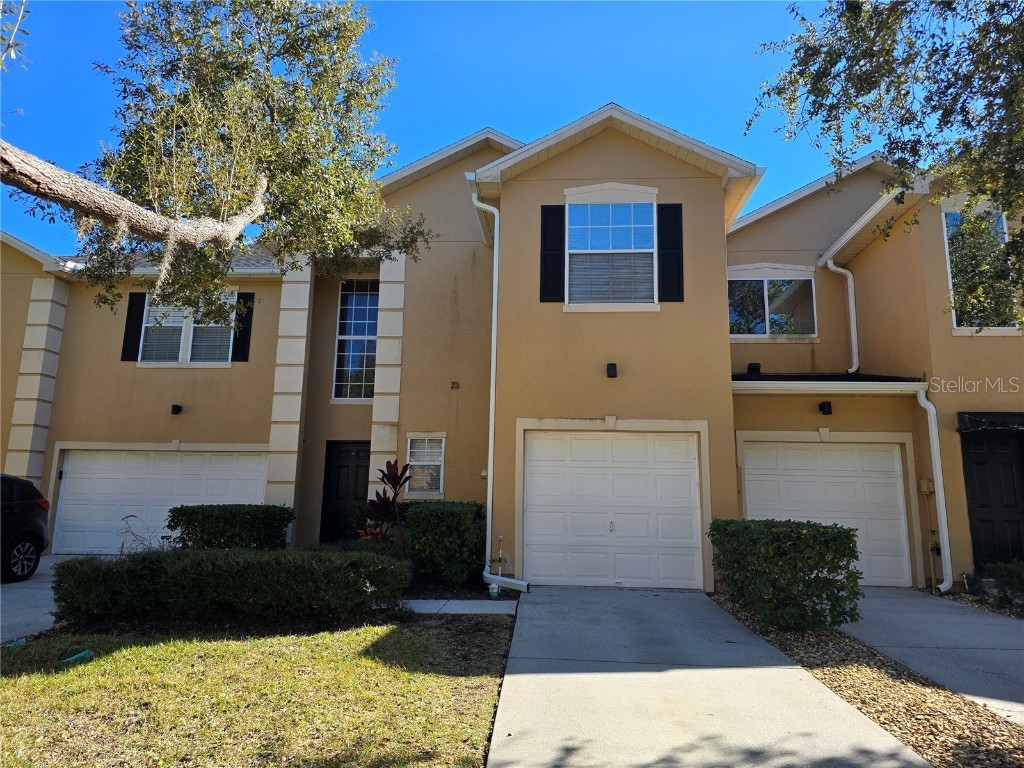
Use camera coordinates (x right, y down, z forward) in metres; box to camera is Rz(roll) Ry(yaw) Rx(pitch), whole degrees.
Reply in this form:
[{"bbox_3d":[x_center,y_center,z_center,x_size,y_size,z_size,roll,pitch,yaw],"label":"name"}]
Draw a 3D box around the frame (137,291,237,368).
[{"bbox_3d":[-6.884,-1.151,14.367,1.980,1.660,0.100,0,-10,3],"label":"frame"}]

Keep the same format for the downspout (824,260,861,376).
[{"bbox_3d":[6.083,-1.234,12.522,0.440,2.130,0.130,0,-10,3],"label":"downspout"}]

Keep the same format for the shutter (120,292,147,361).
[{"bbox_3d":[-8.009,-1.206,14.396,0.385,1.500,0.050,0,-10,3],"label":"shutter"}]

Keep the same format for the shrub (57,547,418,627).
[{"bbox_3d":[-2.996,2.246,7.646,3.600,0.700,0.850,2,-10,-4],"label":"shrub"}]

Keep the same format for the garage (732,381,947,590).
[{"bbox_3d":[4.743,1.447,9.954,3.000,3.020,0.300,0,-10,4],"label":"garage"}]

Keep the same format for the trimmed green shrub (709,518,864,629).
[{"bbox_3d":[3.129,2.166,7.984,1.150,1.100,1.700,0,-10,4],"label":"trimmed green shrub"}]

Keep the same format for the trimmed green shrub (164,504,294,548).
[{"bbox_3d":[-4.058,2.271,9.826,1.550,1.030,0.850,0,-10,4],"label":"trimmed green shrub"}]

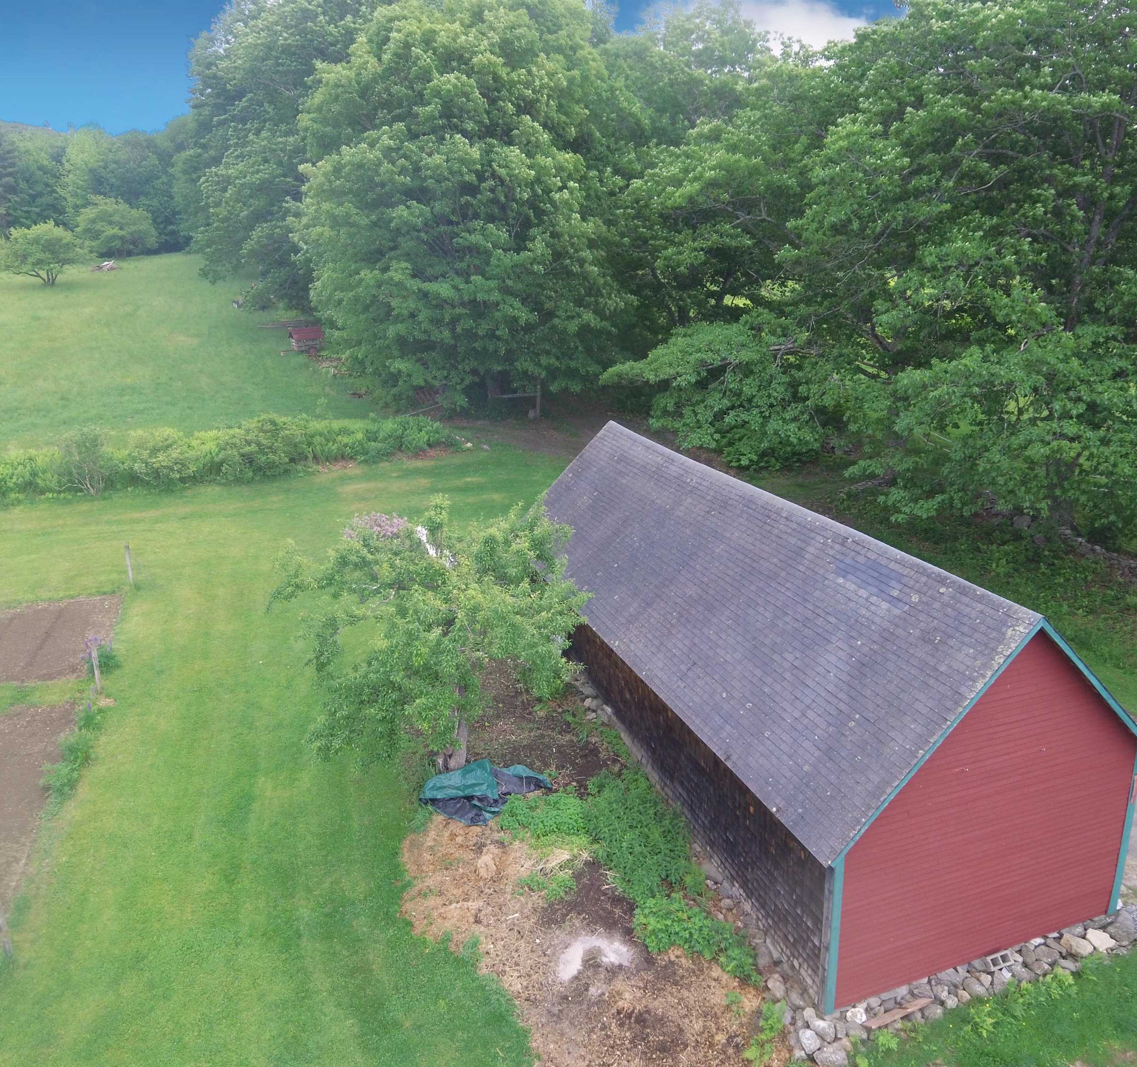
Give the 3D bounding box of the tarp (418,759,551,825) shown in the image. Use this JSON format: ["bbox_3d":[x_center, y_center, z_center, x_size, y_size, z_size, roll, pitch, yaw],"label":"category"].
[{"bbox_3d":[-1.437,4.310,13.844,2.250,0.360,1.350,-2,18,-7],"label":"tarp"}]

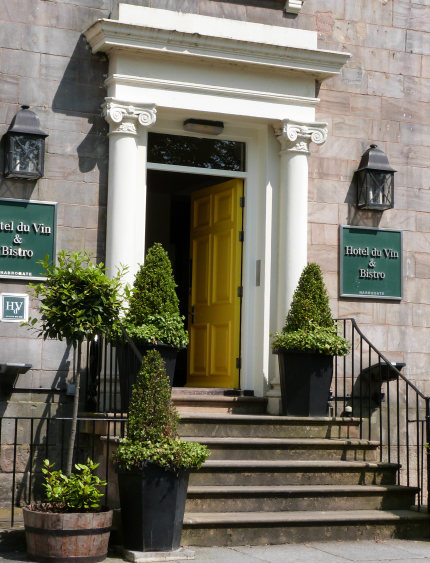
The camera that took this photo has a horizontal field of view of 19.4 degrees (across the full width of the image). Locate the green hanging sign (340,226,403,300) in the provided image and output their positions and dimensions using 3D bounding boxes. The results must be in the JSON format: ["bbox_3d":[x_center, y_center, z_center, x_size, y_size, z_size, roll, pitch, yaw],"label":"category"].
[{"bbox_3d":[1.578,-0.181,12.625,0.698,0.701,0.044,3,-6,-22],"label":"green hanging sign"}]

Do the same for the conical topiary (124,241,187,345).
[{"bbox_3d":[-0.519,0.123,10.785,0.601,0.903,0.601,1,-5,0],"label":"conical topiary"}]

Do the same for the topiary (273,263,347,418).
[{"bbox_3d":[0.847,0.515,11.271,0.699,1.378,0.699,3,-6,-21],"label":"topiary"}]

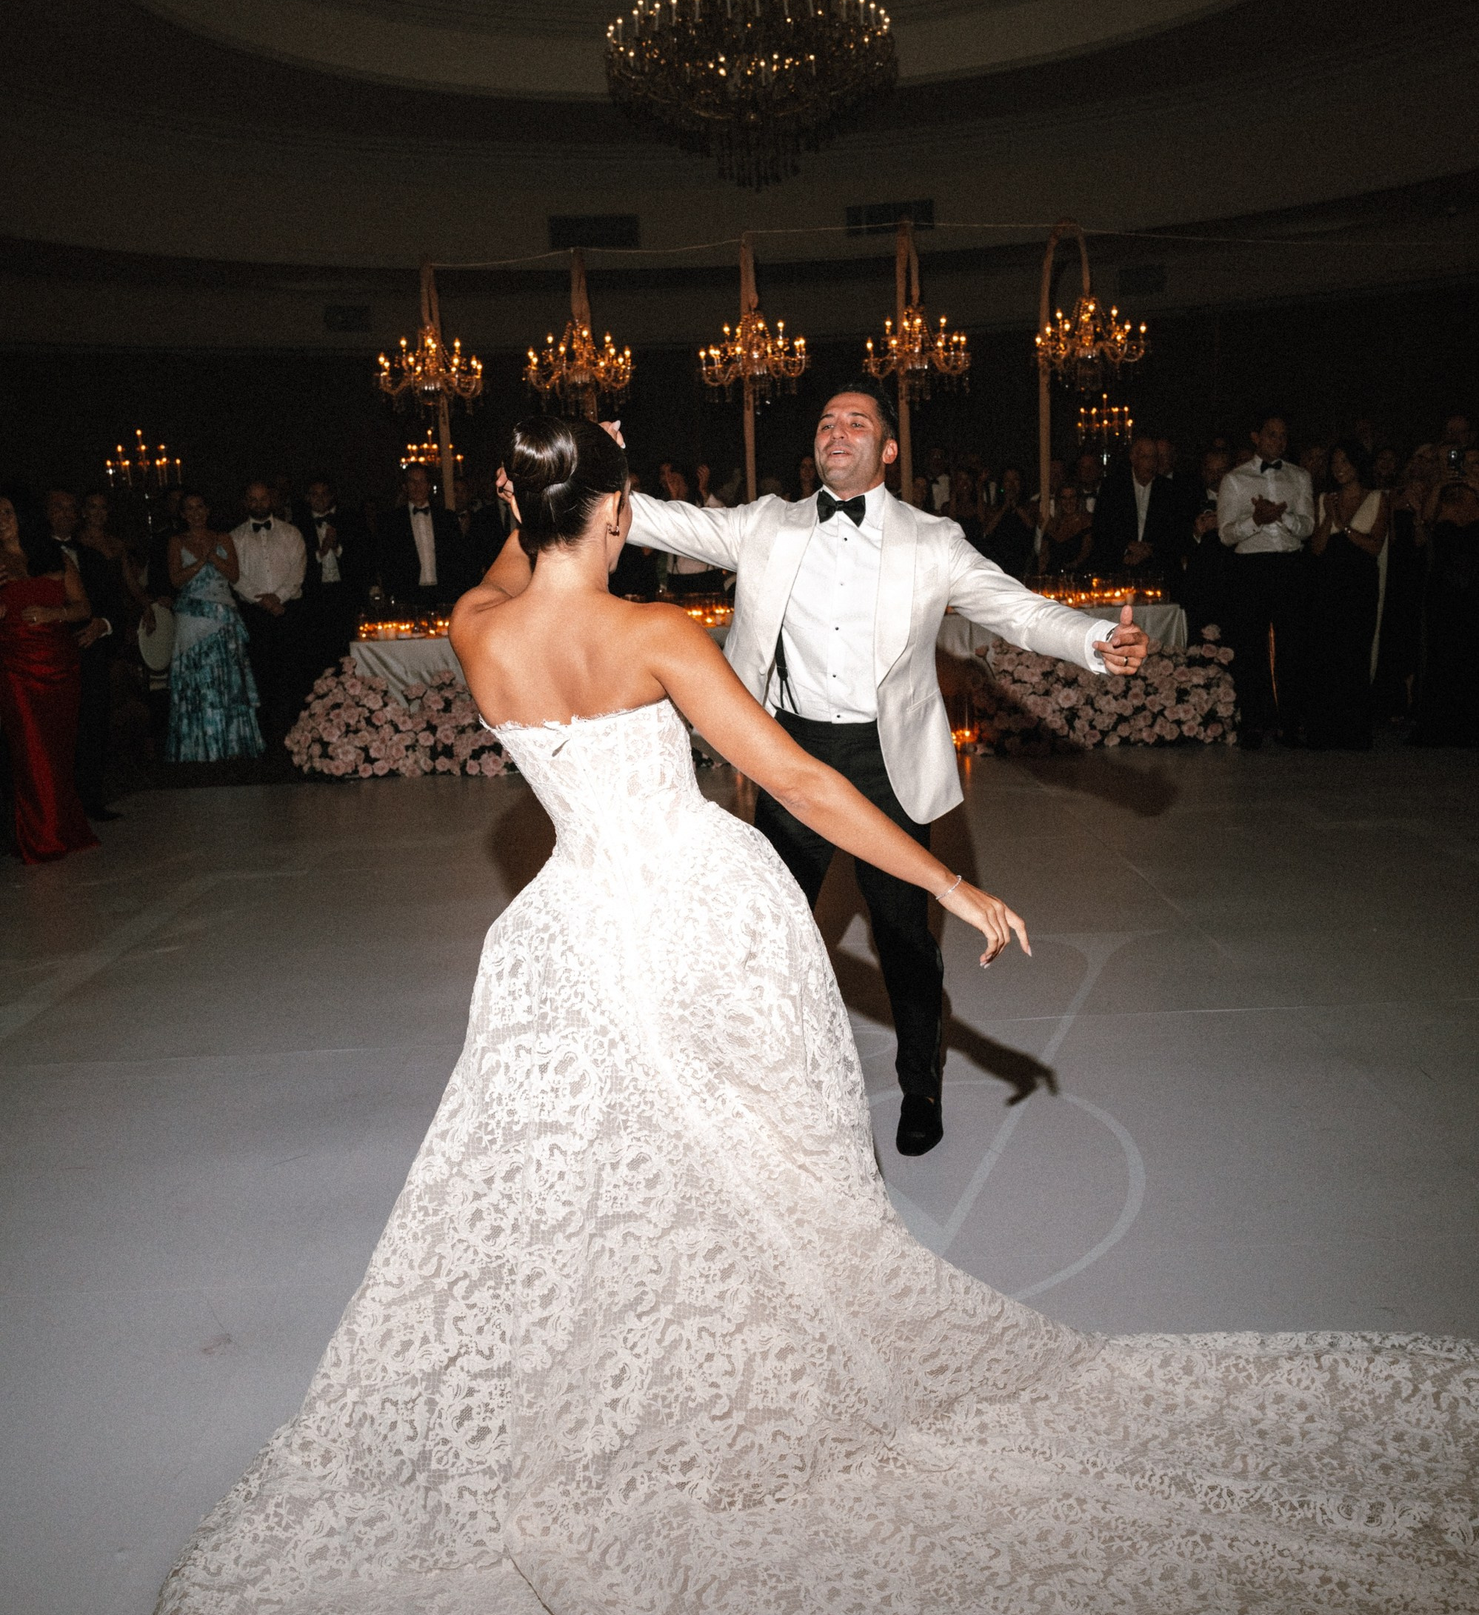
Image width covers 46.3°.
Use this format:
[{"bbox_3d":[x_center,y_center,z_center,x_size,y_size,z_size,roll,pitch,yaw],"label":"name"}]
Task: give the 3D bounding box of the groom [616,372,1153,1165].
[{"bbox_3d":[0.289,-0.048,3.772,1.127,1.718,0.700,0,10,14],"label":"groom"}]

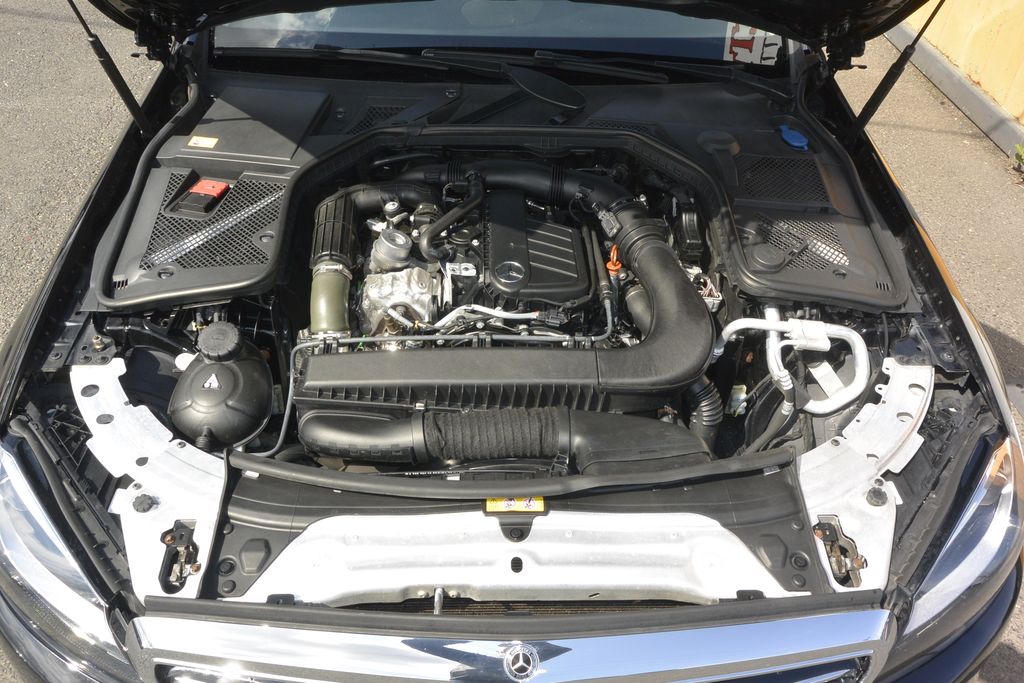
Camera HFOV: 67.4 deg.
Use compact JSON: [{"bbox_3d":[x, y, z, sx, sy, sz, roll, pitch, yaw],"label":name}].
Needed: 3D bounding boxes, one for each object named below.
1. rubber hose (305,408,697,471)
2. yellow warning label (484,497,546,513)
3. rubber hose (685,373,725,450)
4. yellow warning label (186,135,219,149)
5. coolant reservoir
[{"bbox_3d":[-0.013,0.147,1.153,0.615,0.095,0.100,0,41,-2],"label":"rubber hose"},{"bbox_3d":[0.005,0.215,1.016,0.077,0.002,0.022,0,56,-2],"label":"yellow warning label"},{"bbox_3d":[0.322,0.117,1.283,0.065,0.140,0.075,0,41,-2],"label":"rubber hose"},{"bbox_3d":[-0.579,-0.374,1.443,0.049,0.002,0.031,6,49,3],"label":"yellow warning label"},{"bbox_3d":[-0.472,0.074,1.244,0.168,0.205,0.170,0,41,-2],"label":"coolant reservoir"}]

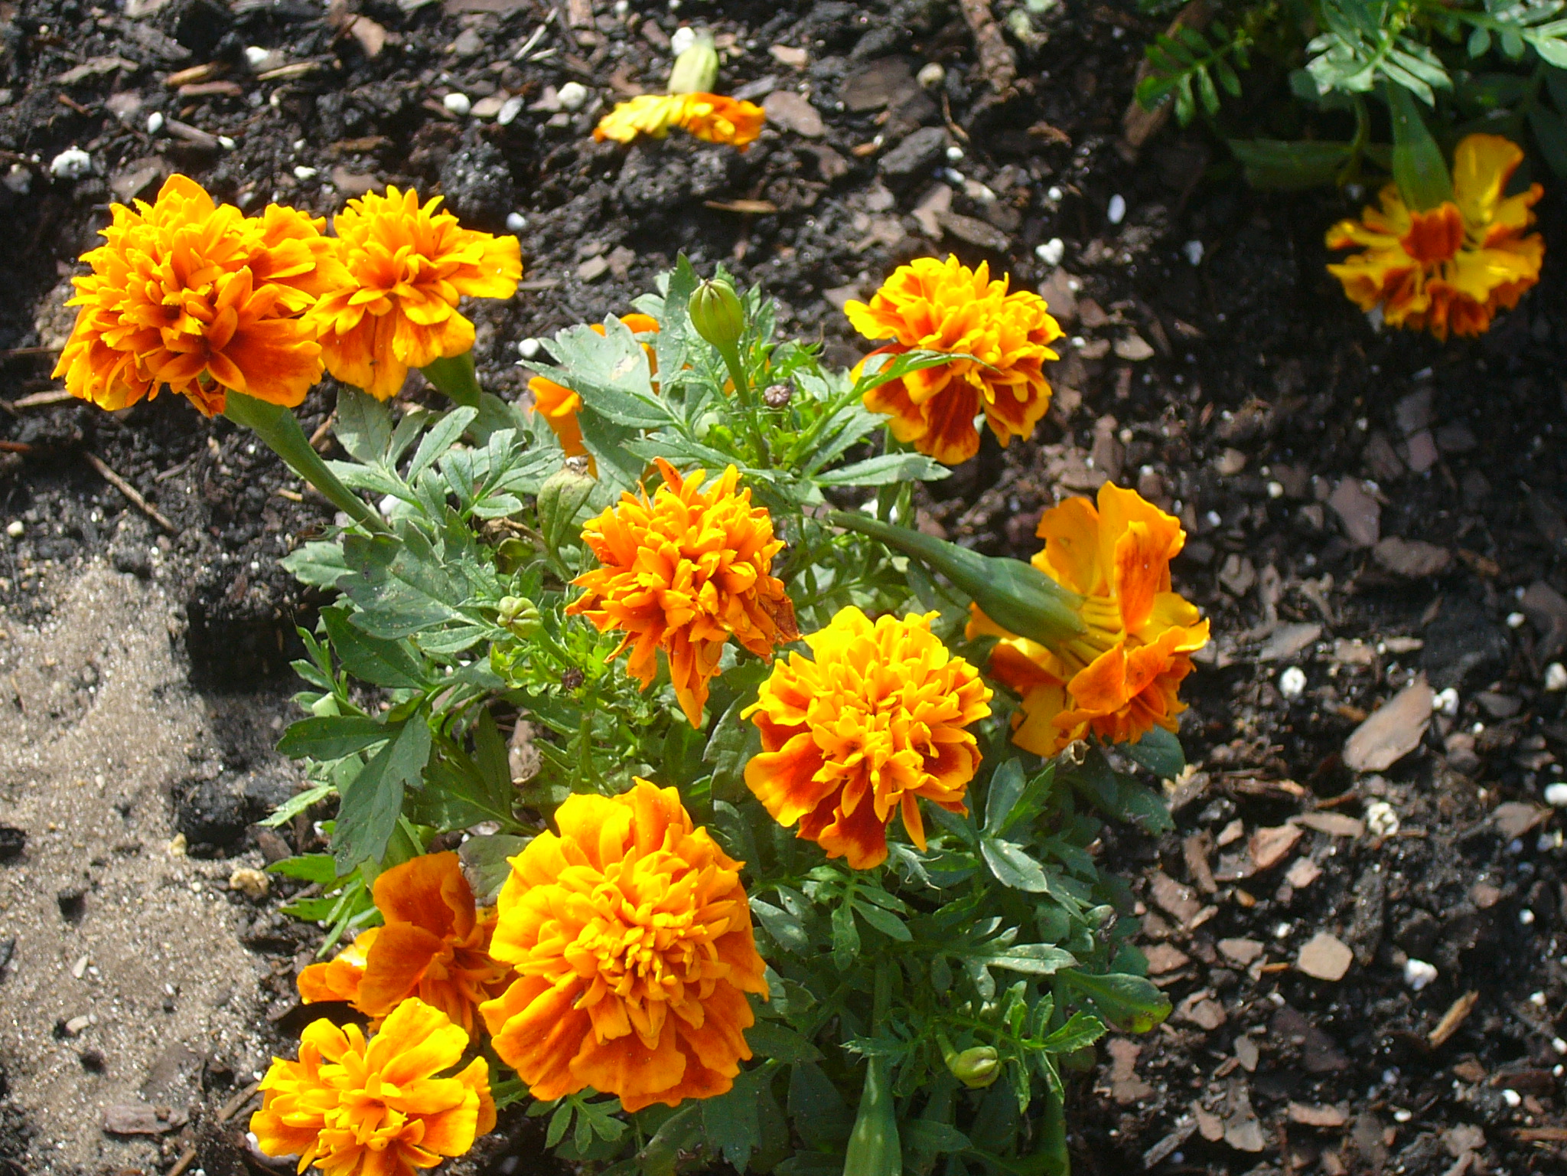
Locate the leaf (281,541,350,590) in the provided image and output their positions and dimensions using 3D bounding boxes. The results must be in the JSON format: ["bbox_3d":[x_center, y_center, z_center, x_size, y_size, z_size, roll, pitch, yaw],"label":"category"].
[{"bbox_3d":[-0.100,-0.005,0.850,0.019,0.005,0.011,8,57,5],"label":"leaf"}]

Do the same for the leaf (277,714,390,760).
[{"bbox_3d":[-0.092,0.030,0.798,0.023,0.005,0.010,-7,57,-5],"label":"leaf"}]

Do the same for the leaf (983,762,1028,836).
[{"bbox_3d":[0.047,0.045,0.830,0.009,0.003,0.018,13,66,19],"label":"leaf"}]

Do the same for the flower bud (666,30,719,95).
[{"bbox_3d":[-0.024,-0.142,1.050,0.013,0.013,0.018,11,81,-10],"label":"flower bud"}]

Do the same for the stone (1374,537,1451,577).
[{"bbox_3d":[0.145,-0.007,0.902,0.015,0.007,0.009,22,52,19],"label":"stone"}]

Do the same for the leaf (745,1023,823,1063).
[{"bbox_3d":[-0.001,0.086,0.735,0.017,0.004,0.009,8,41,0],"label":"leaf"}]

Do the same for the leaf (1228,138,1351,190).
[{"bbox_3d":[0.135,-0.113,1.035,0.034,0.004,0.015,0,45,0],"label":"leaf"}]

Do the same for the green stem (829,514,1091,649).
[{"bbox_3d":[0.033,-0.002,0.755,0.056,0.013,0.013,23,5,-12],"label":"green stem"}]

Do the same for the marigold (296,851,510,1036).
[{"bbox_3d":[-0.078,0.074,0.810,0.035,0.046,0.046,-8,46,-8],"label":"marigold"}]

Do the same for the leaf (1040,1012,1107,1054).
[{"bbox_3d":[0.059,0.092,0.795,0.015,0.005,0.006,-18,52,-14],"label":"leaf"}]

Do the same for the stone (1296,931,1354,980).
[{"bbox_3d":[0.115,0.078,0.826,0.010,0.006,0.011,18,50,15],"label":"stone"}]

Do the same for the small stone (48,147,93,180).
[{"bbox_3d":[-0.181,-0.107,0.991,0.009,0.008,0.009,-35,57,-28],"label":"small stone"}]

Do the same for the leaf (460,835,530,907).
[{"bbox_3d":[-0.061,0.063,0.860,0.022,0.004,0.018,-1,45,-1],"label":"leaf"}]

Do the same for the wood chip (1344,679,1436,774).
[{"bbox_3d":[0.133,0.032,0.848,0.028,0.004,0.011,-39,67,-20],"label":"wood chip"}]

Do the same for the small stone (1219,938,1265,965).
[{"bbox_3d":[0.102,0.081,0.866,0.010,0.004,0.006,0,45,0],"label":"small stone"}]

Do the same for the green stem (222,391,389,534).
[{"bbox_3d":[-0.103,-0.026,0.845,0.008,0.047,0.008,-48,28,0],"label":"green stem"}]

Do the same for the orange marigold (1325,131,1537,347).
[{"bbox_3d":[0.162,-0.086,0.970,0.053,0.032,0.047,-3,52,4],"label":"orange marigold"}]

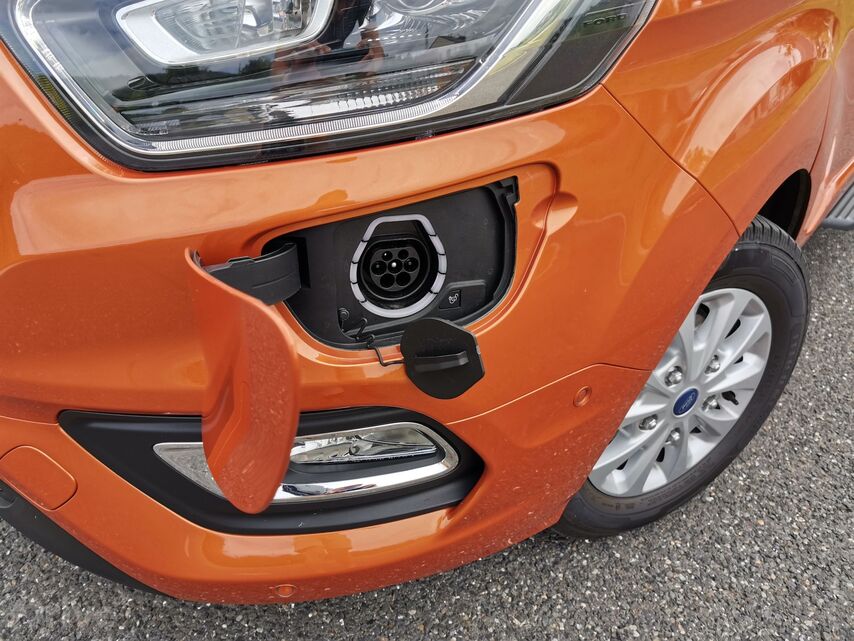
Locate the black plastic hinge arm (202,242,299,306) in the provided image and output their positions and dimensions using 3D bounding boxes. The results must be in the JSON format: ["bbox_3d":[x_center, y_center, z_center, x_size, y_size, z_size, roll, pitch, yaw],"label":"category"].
[{"bbox_3d":[-0.148,-0.036,0.561,0.095,0.046,0.033,-28,39,-34],"label":"black plastic hinge arm"}]

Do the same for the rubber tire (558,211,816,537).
[{"bbox_3d":[0.411,0.097,1.212,0.680,0.680,0.214,-13,33,-23],"label":"rubber tire"}]

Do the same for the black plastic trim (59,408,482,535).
[{"bbox_3d":[-0.170,0.161,0.725,0.463,0.128,0.100,3,30,2],"label":"black plastic trim"}]

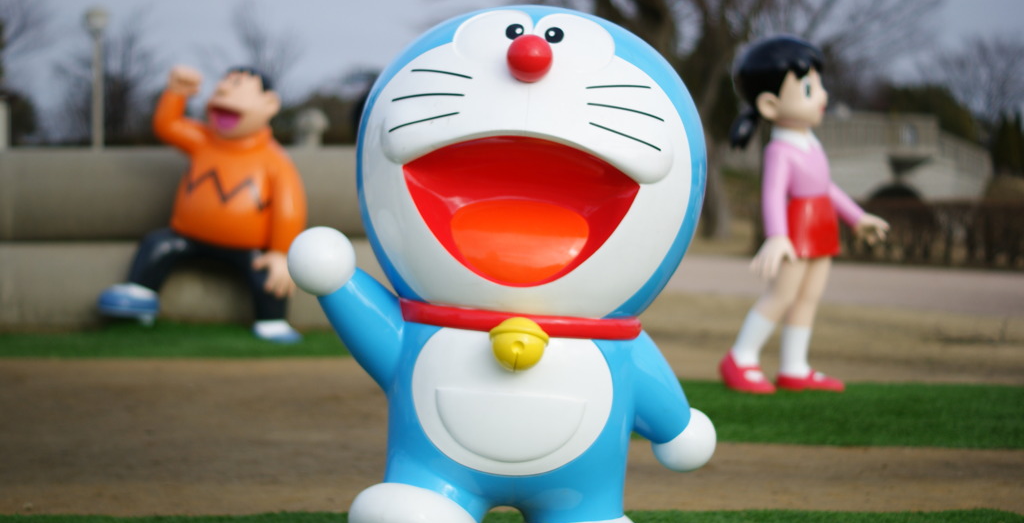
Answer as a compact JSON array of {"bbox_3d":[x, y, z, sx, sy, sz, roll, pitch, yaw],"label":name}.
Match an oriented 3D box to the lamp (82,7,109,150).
[{"bbox_3d":[-8.561,-3.245,43.892,0.420,3.890,0.420,0,3,0],"label":"lamp"}]

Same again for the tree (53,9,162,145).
[{"bbox_3d":[-10.797,-4.342,56.853,2.860,4.760,2.860,0,3,0],"label":"tree"}]

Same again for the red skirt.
[{"bbox_3d":[1.192,-0.139,8.504,0.220,0.245,0.260,2,3,30],"label":"red skirt"}]

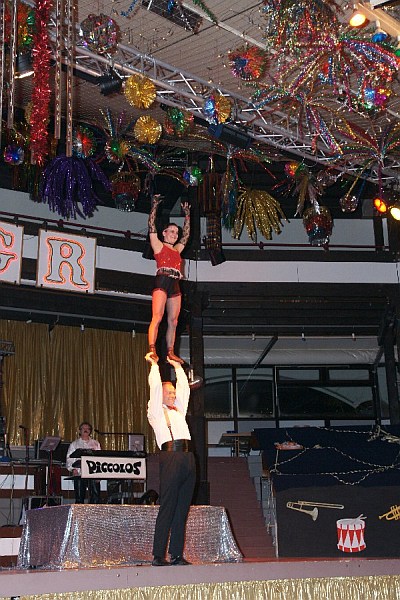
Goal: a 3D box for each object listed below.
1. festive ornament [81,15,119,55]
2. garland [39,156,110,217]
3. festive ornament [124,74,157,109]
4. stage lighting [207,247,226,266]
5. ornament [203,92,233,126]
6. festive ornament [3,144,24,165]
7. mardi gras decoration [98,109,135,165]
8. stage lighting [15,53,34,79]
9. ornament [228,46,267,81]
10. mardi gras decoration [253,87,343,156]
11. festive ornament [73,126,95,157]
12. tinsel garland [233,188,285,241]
[{"bbox_3d":[-0.844,-2.230,6.300,0.320,0.330,0.310,-1,-15,0],"label":"festive ornament"},{"bbox_3d":[-1.179,-1.065,7.100,0.620,0.580,0.580,-1,-15,0],"label":"garland"},{"bbox_3d":[-0.563,-1.974,7.100,0.310,0.310,0.310,-1,-17,0],"label":"festive ornament"},{"bbox_3d":[0.233,-0.591,10.300,0.200,0.240,0.200,-22,-21,8],"label":"stage lighting"},{"bbox_3d":[0.177,-1.941,7.600,0.300,0.310,0.290,-1,-15,0],"label":"ornament"},{"bbox_3d":[-2.431,-1.901,9.800,0.260,0.260,0.260,-1,-17,0],"label":"festive ornament"},{"bbox_3d":[-0.913,-1.777,8.200,0.370,0.580,0.370,-1,-17,0],"label":"mardi gras decoration"},{"bbox_3d":[-1.615,-2.158,6.900,0.180,0.220,0.190,-8,18,25],"label":"stage lighting"},{"bbox_3d":[0.418,-2.081,6.600,0.320,0.300,0.310,-1,-17,0],"label":"ornament"},{"bbox_3d":[1.040,-1.904,8.000,0.860,0.550,0.800,-1,-15,0],"label":"mardi gras decoration"},{"bbox_3d":[-1.119,-1.512,7.200,0.280,0.300,0.270,-1,-15,0],"label":"festive ornament"},{"bbox_3d":[0.651,-0.924,8.200,0.580,0.560,0.540,-1,-15,0],"label":"tinsel garland"}]

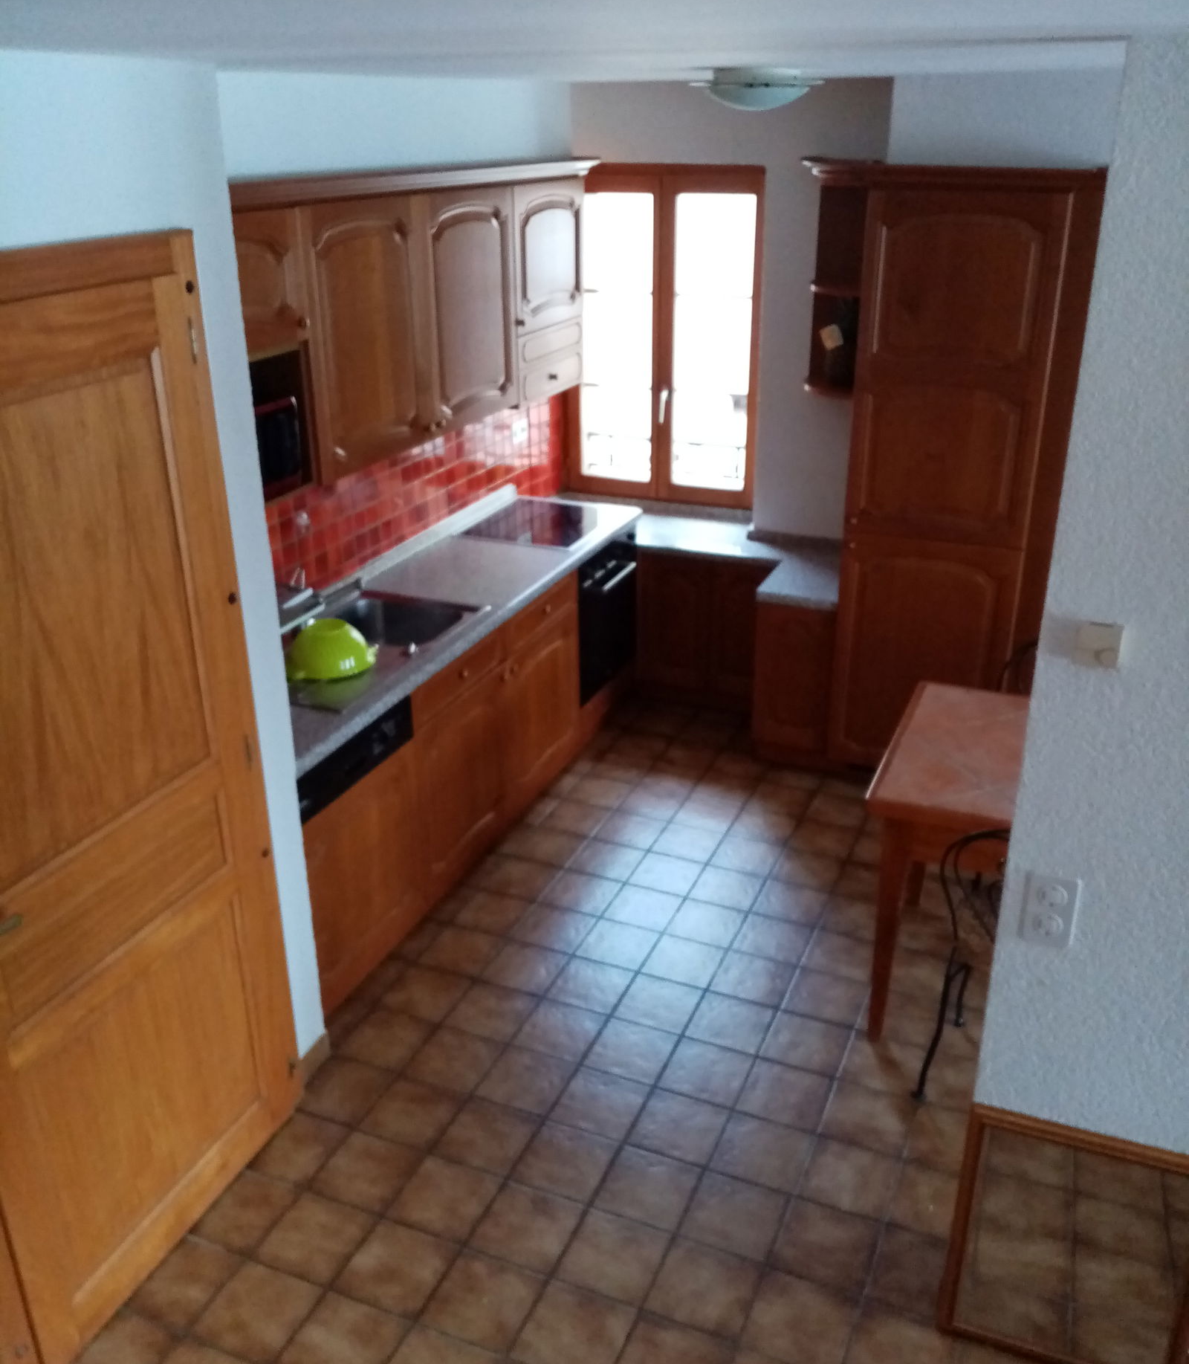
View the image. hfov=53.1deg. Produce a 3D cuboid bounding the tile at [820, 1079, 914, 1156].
[{"bbox_3d":[0.679,1.093,2.989,0.196,0.010,0.196,9,26,22],"label":"tile"}]

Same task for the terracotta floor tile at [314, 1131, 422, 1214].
[{"bbox_3d":[-0.535,1.165,2.823,0.195,0.014,0.195,9,26,22],"label":"terracotta floor tile"}]

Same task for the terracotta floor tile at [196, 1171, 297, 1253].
[{"bbox_3d":[-0.796,1.210,2.726,0.195,0.014,0.195,9,26,22],"label":"terracotta floor tile"}]

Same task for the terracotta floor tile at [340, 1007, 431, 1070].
[{"bbox_3d":[-0.569,0.978,3.250,0.195,0.014,0.195,9,26,22],"label":"terracotta floor tile"}]

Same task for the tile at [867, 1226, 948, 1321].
[{"bbox_3d":[0.706,1.275,2.556,0.200,0.010,0.200,9,25,22],"label":"tile"}]

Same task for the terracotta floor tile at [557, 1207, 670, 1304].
[{"bbox_3d":[0.041,1.266,2.621,0.196,0.010,0.196,9,26,22],"label":"terracotta floor tile"}]

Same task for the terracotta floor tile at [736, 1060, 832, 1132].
[{"bbox_3d":[0.489,1.058,3.041,0.199,0.012,0.199,10,26,21],"label":"terracotta floor tile"}]

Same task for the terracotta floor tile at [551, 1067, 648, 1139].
[{"bbox_3d":[0.016,1.072,3.024,0.195,0.014,0.195,9,26,22],"label":"terracotta floor tile"}]

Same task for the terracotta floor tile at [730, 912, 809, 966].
[{"bbox_3d":[0.556,0.810,3.748,0.197,0.010,0.197,9,26,22],"label":"terracotta floor tile"}]

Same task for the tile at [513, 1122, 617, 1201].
[{"bbox_3d":[-0.067,1.151,2.864,0.200,0.010,0.200,9,25,22],"label":"tile"}]

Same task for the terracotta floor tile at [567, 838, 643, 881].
[{"bbox_3d":[0.042,0.619,4.102,0.200,0.010,0.200,9,25,22],"label":"terracotta floor tile"}]

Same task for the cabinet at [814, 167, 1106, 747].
[{"bbox_3d":[1.195,-0.703,4.304,0.980,2.211,0.618,10,26,21],"label":"cabinet"}]

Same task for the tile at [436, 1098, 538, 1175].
[{"bbox_3d":[-0.259,1.116,2.918,0.199,0.012,0.199,10,26,21],"label":"tile"}]

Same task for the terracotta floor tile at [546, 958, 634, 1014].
[{"bbox_3d":[-0.009,0.888,3.477,0.200,0.010,0.200,9,25,22],"label":"terracotta floor tile"}]

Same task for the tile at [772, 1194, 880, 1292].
[{"bbox_3d":[0.511,1.242,2.625,0.195,0.014,0.195,9,26,22],"label":"tile"}]

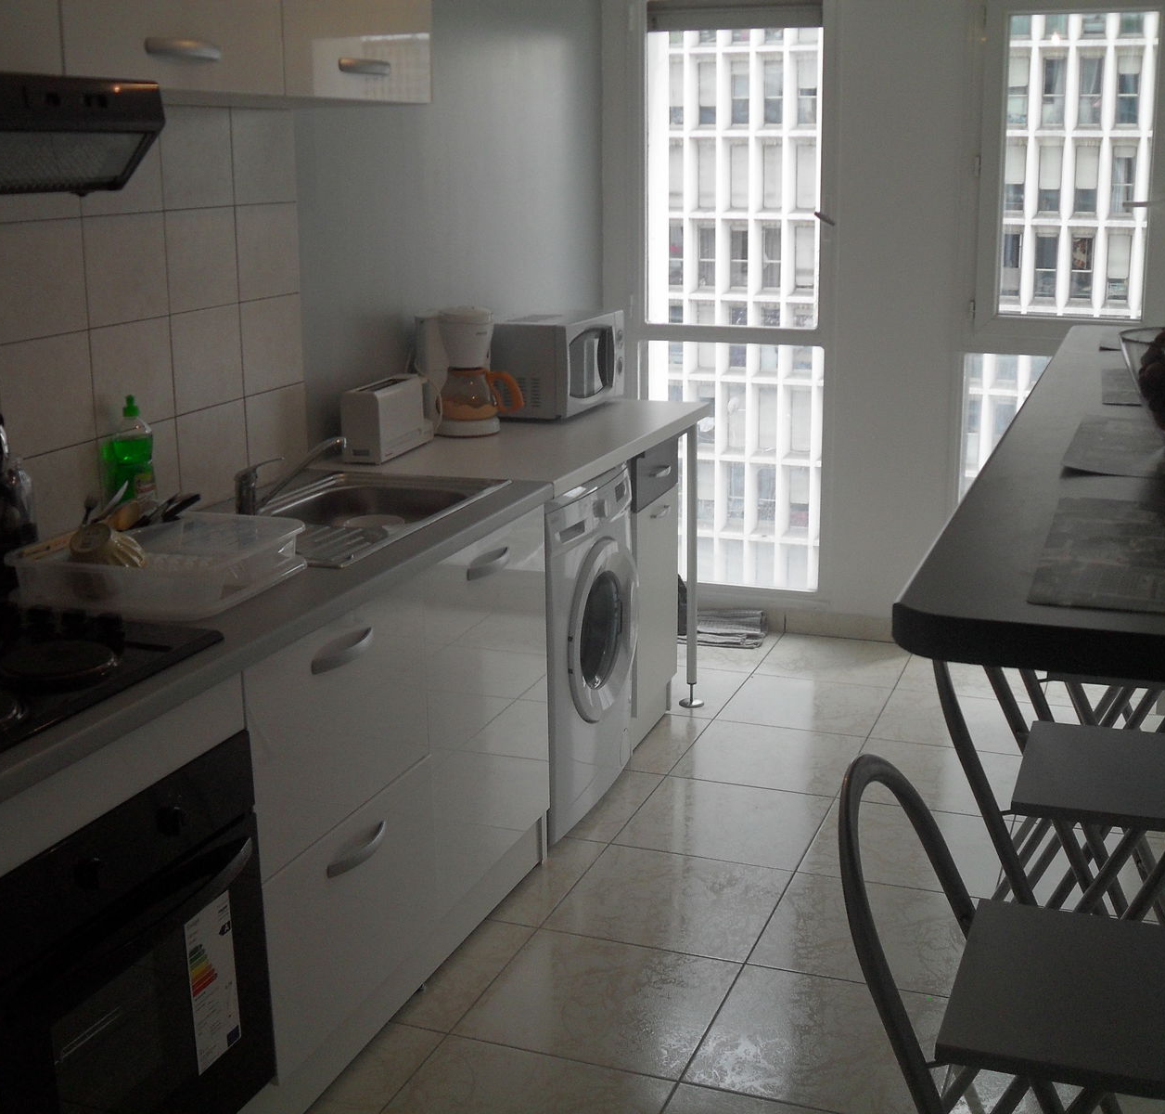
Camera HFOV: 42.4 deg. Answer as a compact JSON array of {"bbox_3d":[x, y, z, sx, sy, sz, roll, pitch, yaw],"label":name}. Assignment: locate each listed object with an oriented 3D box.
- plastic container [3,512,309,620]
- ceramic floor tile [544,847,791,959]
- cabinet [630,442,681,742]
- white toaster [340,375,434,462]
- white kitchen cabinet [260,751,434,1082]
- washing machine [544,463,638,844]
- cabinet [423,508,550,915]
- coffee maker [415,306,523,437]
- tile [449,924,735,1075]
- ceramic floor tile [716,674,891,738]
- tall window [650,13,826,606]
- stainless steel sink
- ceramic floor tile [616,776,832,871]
[{"bbox_3d":[-0.707,0.013,2.534,0.382,0.091,0.362,5,16,21],"label":"plastic container"},{"bbox_3d":[0.203,0.775,3.390,0.450,0.010,0.444,5,16,21],"label":"ceramic floor tile"},{"bbox_3d":[-0.037,0.104,4.300,0.560,0.879,0.400,5,15,20],"label":"cabinet"},{"bbox_3d":[-0.483,-0.350,3.751,0.110,0.171,0.350,4,15,16],"label":"white toaster"},{"bbox_3d":[-0.643,0.603,2.770,0.560,0.366,0.600,5,15,20],"label":"white kitchen cabinet"},{"bbox_3d":[-0.220,0.215,3.867,0.581,0.849,0.596,5,16,21],"label":"washing machine"},{"bbox_3d":[-0.436,0.294,3.266,0.560,0.725,0.600,5,15,20],"label":"cabinet"},{"bbox_3d":[-0.308,-0.500,4.003,0.250,0.329,0.175,10,18,35],"label":"coffee maker"},{"bbox_3d":[0.041,0.882,2.988,0.450,0.010,0.444,5,16,21],"label":"tile"},{"bbox_3d":[0.691,0.454,4.598,0.450,0.010,0.444,5,16,21],"label":"ceramic floor tile"},{"bbox_3d":[0.533,-0.850,5.239,0.670,1.985,0.100,5,15,20],"label":"tall window"},{"bbox_3d":[-0.494,-0.023,3.117,0.437,0.154,0.774,5,16,21],"label":"stainless steel sink"},{"bbox_3d":[0.366,0.668,3.793,0.450,0.010,0.444,5,16,21],"label":"ceramic floor tile"}]

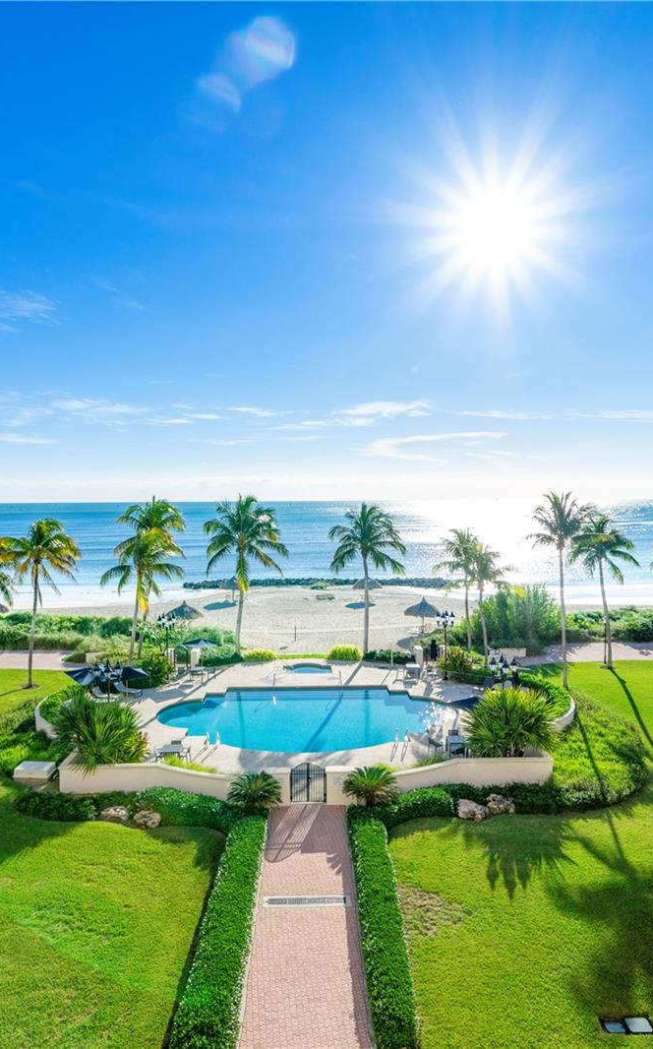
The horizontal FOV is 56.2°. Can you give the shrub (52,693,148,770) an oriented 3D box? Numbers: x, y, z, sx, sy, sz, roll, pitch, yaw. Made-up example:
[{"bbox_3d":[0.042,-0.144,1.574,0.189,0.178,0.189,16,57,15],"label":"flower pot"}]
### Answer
[{"bbox_3d":[-9.574,8.741,25.588,3.800,3.350,3.700,0,2,0],"label":"shrub"}]

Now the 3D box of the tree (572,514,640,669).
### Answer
[{"bbox_3d":[19.315,4.599,42.344,4.239,10.729,4.112,1,2,25],"label":"tree"}]

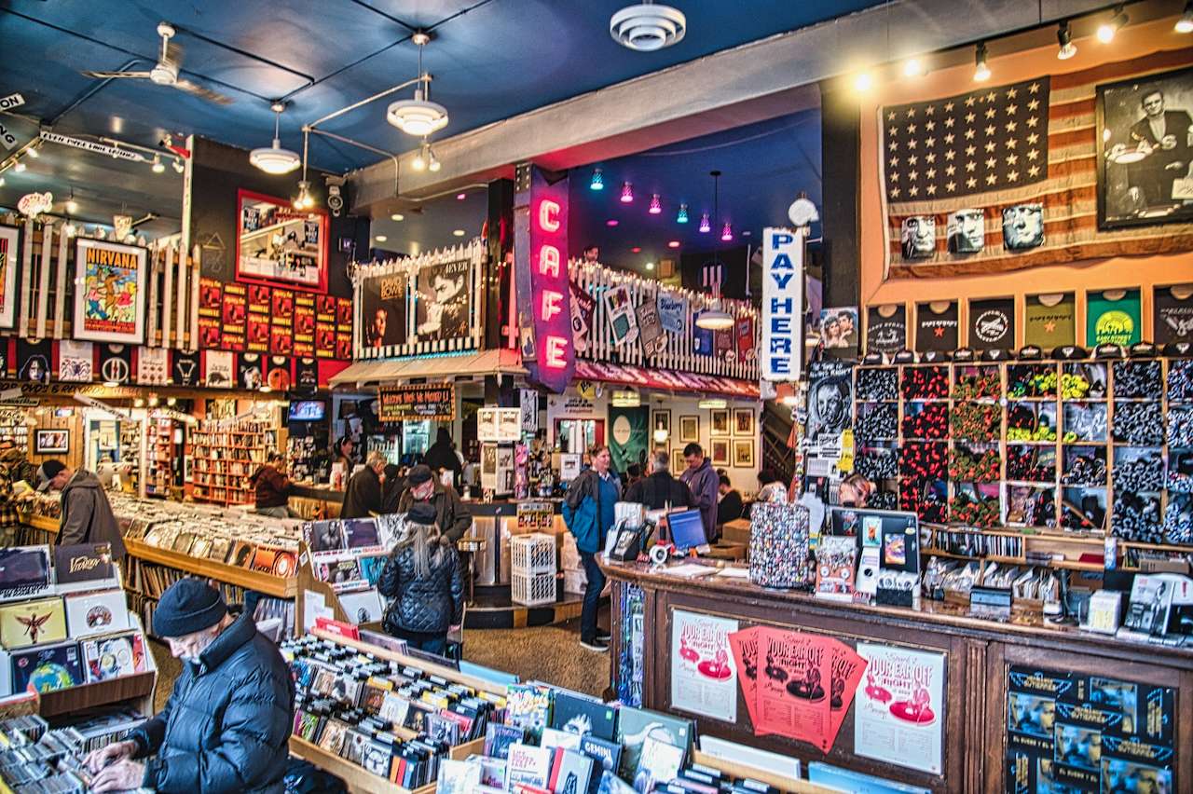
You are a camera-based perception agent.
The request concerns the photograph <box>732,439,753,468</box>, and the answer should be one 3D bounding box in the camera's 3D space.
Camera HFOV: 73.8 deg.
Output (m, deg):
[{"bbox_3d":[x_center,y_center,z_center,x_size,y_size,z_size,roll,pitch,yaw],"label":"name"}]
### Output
[{"bbox_3d":[2.598,0.993,14.000,0.400,0.510,0.030,0,-2,38],"label":"photograph"}]

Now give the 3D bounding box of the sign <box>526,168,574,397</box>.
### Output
[{"bbox_3d":[-0.542,-1.167,8.062,0.210,2.280,0.620,-1,-2,39],"label":"sign"}]

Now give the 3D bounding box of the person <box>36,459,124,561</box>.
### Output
[{"bbox_3d":[-4.333,1.348,6.750,0.600,1.650,0.500,0,-2,18],"label":"person"}]

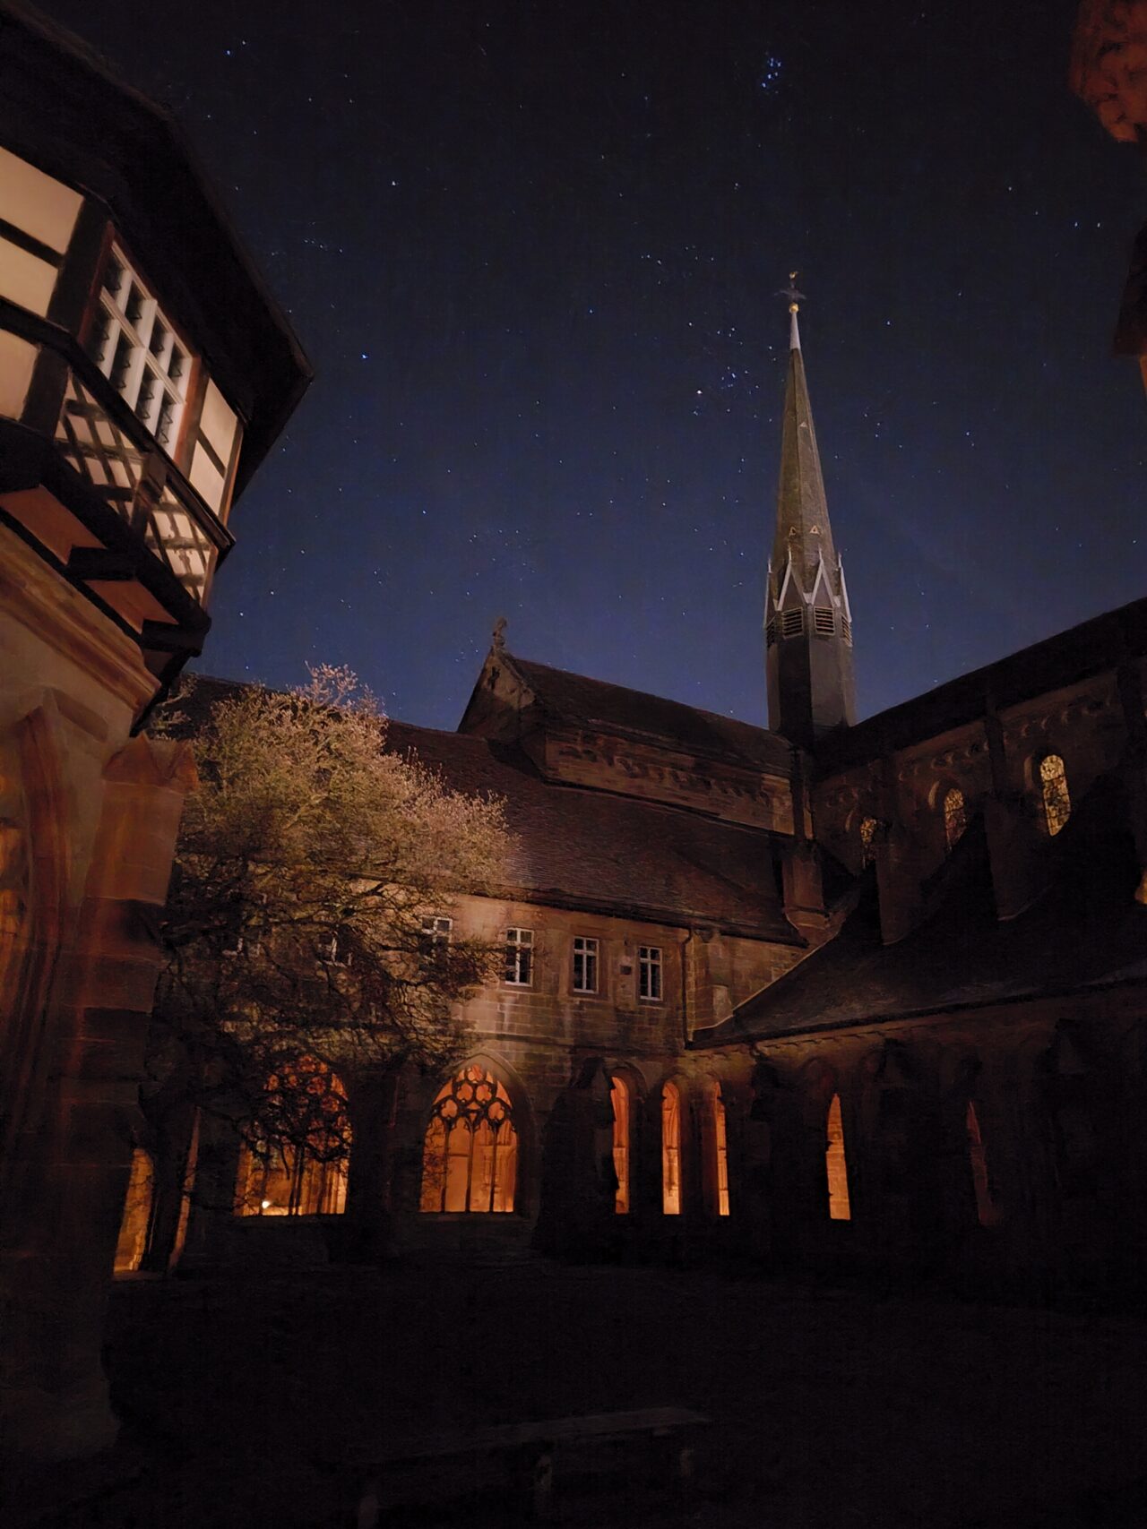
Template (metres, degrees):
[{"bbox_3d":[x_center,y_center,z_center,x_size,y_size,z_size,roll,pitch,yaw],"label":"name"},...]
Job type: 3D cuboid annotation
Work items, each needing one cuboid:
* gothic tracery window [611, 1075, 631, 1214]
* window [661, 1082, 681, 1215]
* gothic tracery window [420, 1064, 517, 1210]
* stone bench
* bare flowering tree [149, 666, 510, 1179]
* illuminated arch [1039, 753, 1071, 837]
[{"bbox_3d":[1.228,10.139,28.301,0.650,3.470,0.300,14,-25,-29],"label":"gothic tracery window"},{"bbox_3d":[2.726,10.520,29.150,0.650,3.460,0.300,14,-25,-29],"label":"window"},{"bbox_3d":[-2.483,9.203,26.196,2.580,3.490,0.350,14,-25,-29],"label":"gothic tracery window"},{"bbox_3d":[-0.258,4.024,6.017,2.320,0.400,0.460,14,-25,-29],"label":"stone bench"},{"bbox_3d":[-3.557,2.862,15.431,5.760,9.300,6.000,14,-25,-29],"label":"bare flowering tree"},{"bbox_3d":[15.213,1.021,33.608,0.300,2.750,0.950,14,-25,-29],"label":"illuminated arch"}]

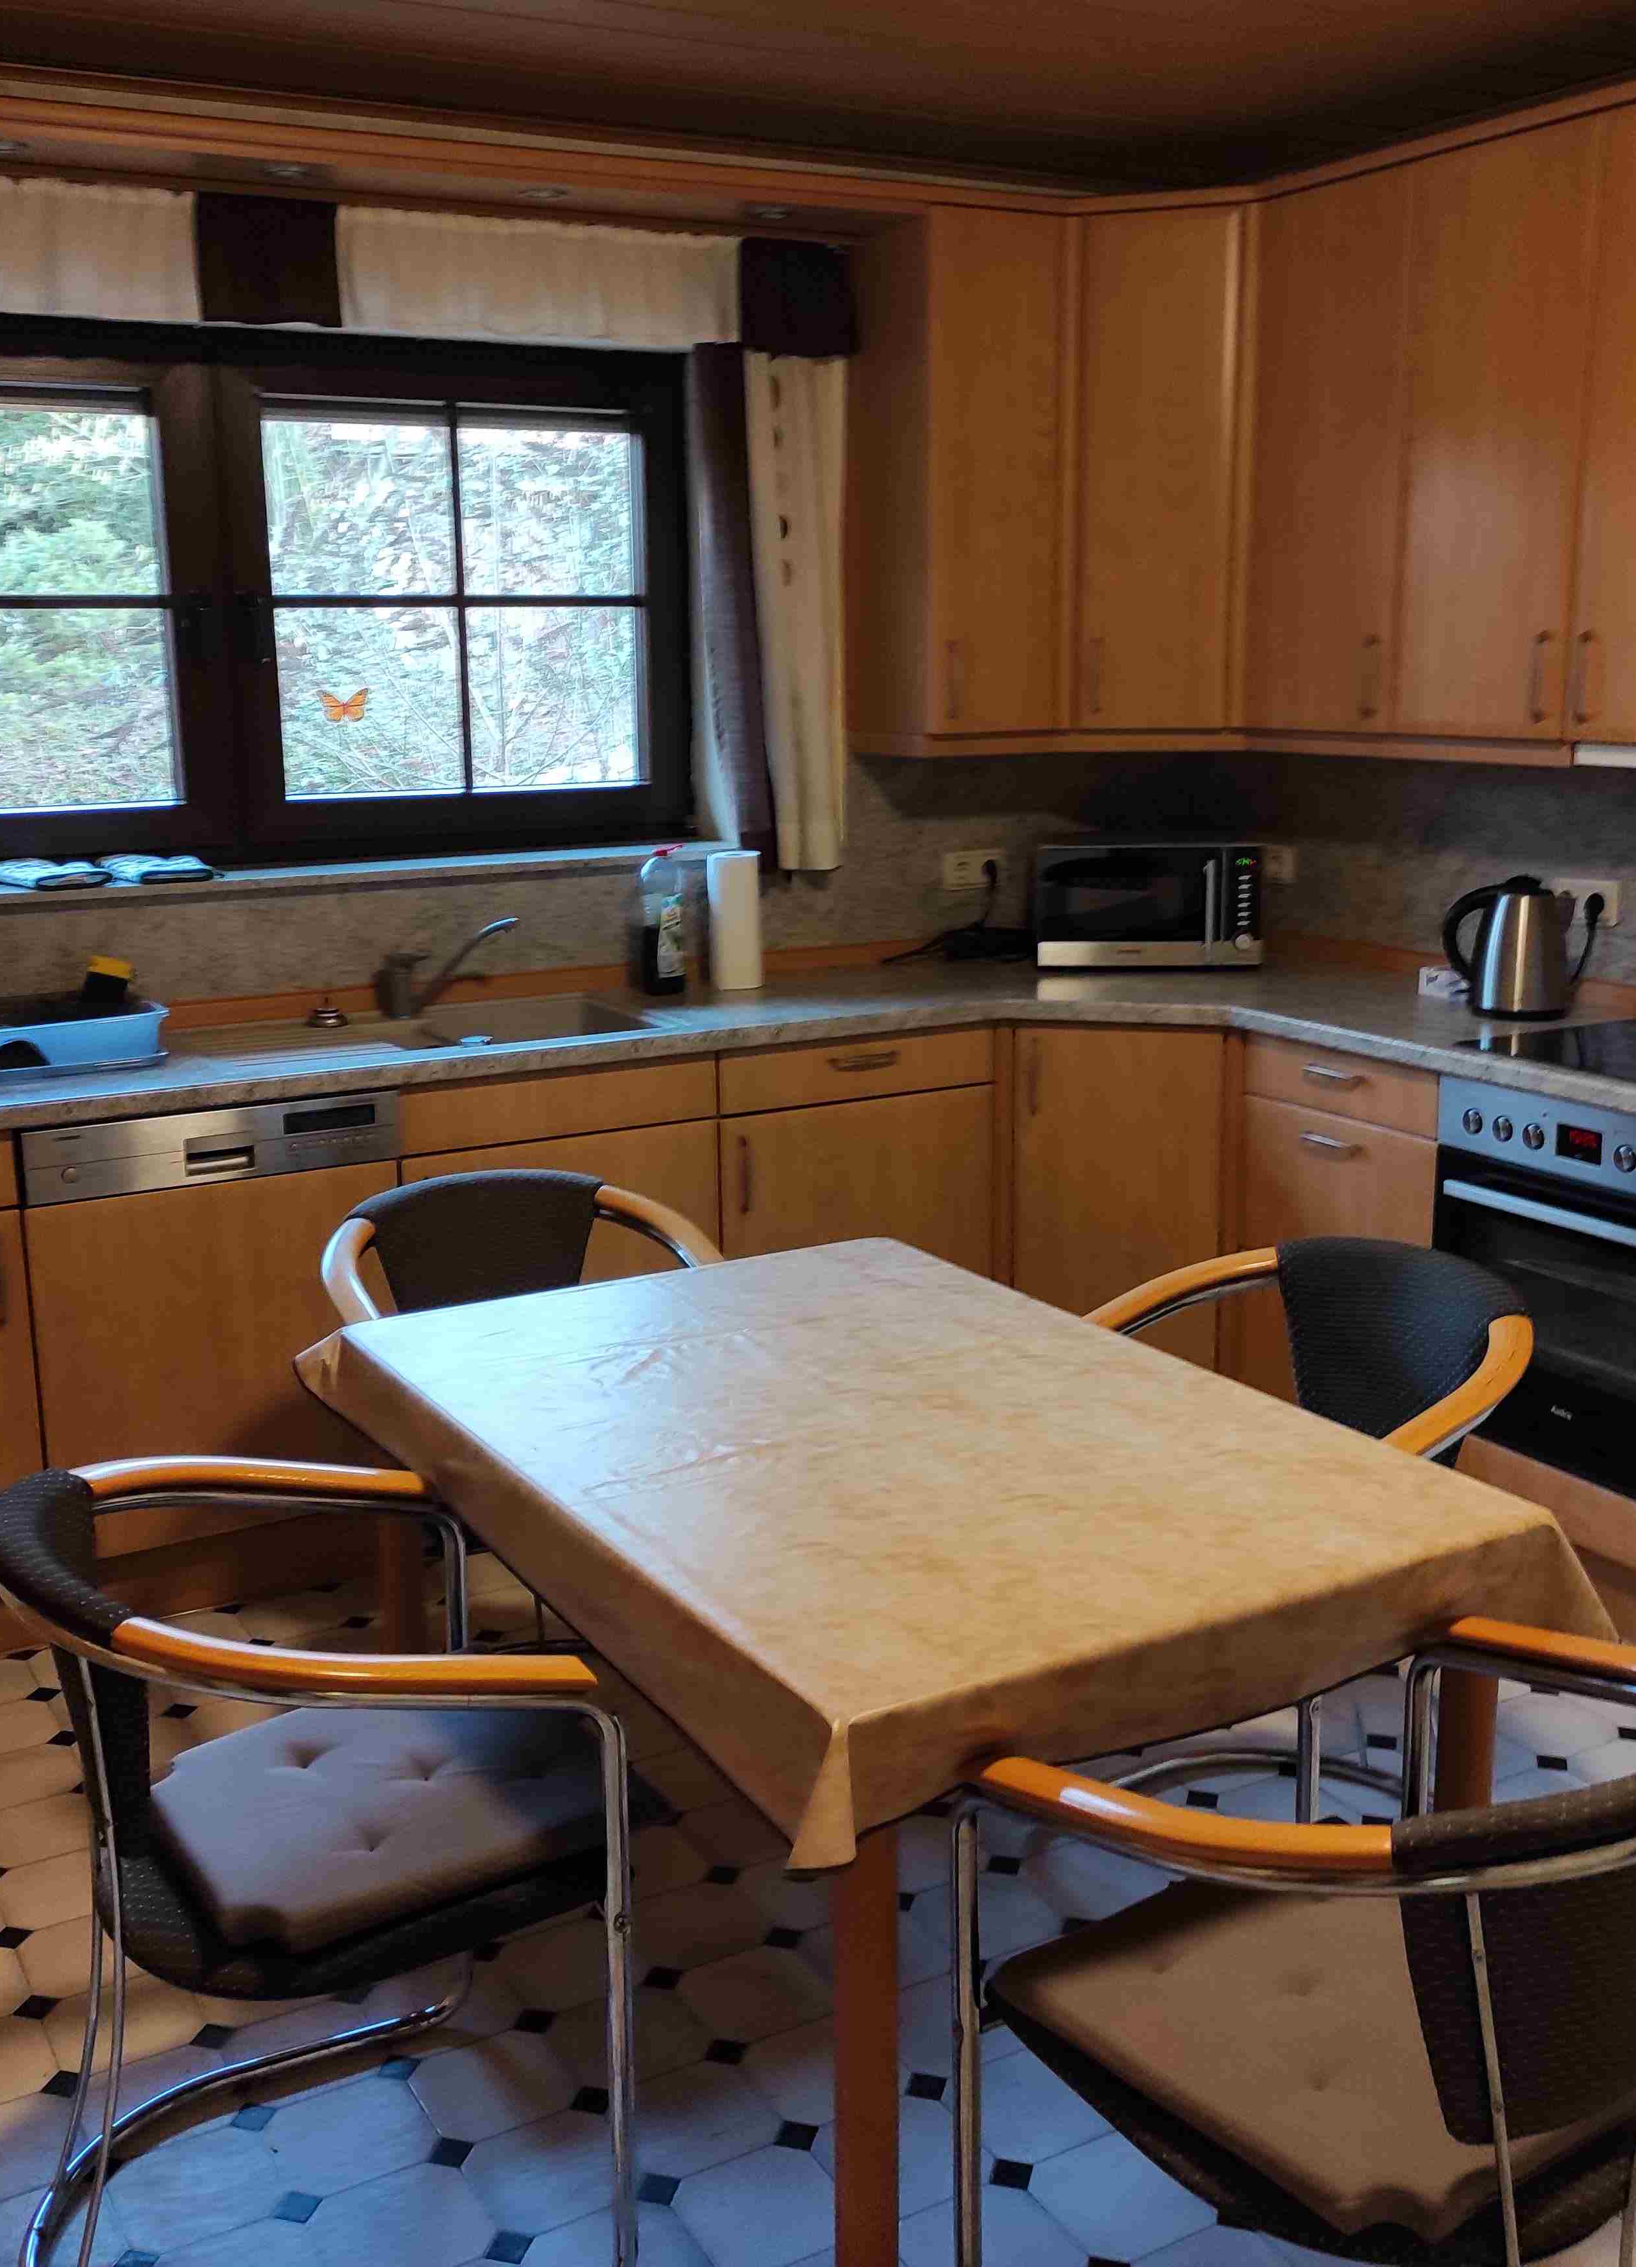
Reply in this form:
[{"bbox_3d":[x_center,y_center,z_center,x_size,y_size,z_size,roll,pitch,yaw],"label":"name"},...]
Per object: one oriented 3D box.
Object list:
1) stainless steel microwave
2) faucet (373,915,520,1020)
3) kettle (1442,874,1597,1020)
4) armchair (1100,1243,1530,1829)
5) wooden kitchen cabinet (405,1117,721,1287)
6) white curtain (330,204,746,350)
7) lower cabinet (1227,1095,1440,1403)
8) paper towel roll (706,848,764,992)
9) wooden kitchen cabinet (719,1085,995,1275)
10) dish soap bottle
[{"bbox_3d":[0.721,-0.499,4.681,0.455,0.255,0.340,1,12,11],"label":"stainless steel microwave"},{"bbox_3d":[-0.680,-0.311,4.059,0.264,0.190,0.055,0,12,4],"label":"faucet"},{"bbox_3d":[1.222,-0.333,3.832,0.235,0.250,0.170,3,13,18],"label":"kettle"},{"bbox_3d":[0.596,0.561,2.731,0.550,0.800,0.565,-10,15,-34],"label":"armchair"},{"bbox_3d":[-0.566,0.282,4.090,0.600,0.660,0.540,-8,14,-29],"label":"wooden kitchen cabinet"},{"bbox_3d":[-0.488,-1.529,3.934,0.772,0.195,0.060,-8,14,-29],"label":"white curtain"},{"bbox_3d":[1.153,0.260,4.066,0.540,0.660,0.500,-8,14,-29],"label":"lower cabinet"},{"bbox_3d":[-0.167,-0.429,4.383,0.115,0.270,0.115,-1,12,0],"label":"paper towel roll"},{"bbox_3d":[-0.040,0.173,4.346,0.598,0.588,0.530,-8,14,-29],"label":"wooden kitchen cabinet"},{"bbox_3d":[-0.311,-0.413,4.293,0.090,0.280,0.060,-8,14,-29],"label":"dish soap bottle"}]

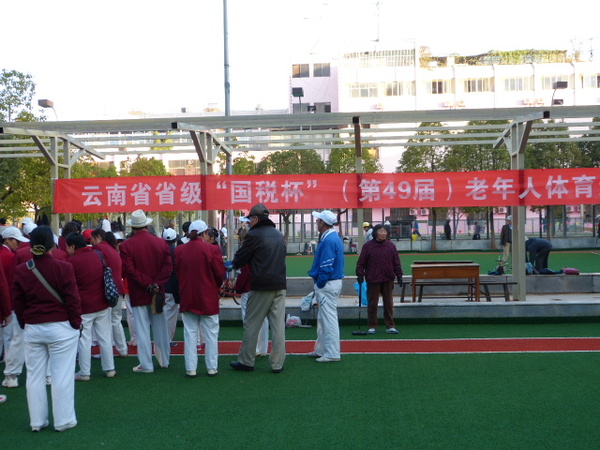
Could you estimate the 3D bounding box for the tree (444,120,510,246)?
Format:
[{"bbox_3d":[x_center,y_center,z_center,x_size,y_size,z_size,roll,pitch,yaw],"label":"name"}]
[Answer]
[{"bbox_3d":[9.421,-2.126,37.300,3.600,6.700,3.500,-1,0,5],"label":"tree"}]

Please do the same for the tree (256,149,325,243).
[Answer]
[{"bbox_3d":[-0.525,-1.382,39.300,3.700,5.800,3.600,-1,0,5],"label":"tree"}]

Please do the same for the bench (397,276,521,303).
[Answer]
[{"bbox_3d":[2.920,1.230,12.850,1.970,0.380,0.320,-1,0,4],"label":"bench"}]

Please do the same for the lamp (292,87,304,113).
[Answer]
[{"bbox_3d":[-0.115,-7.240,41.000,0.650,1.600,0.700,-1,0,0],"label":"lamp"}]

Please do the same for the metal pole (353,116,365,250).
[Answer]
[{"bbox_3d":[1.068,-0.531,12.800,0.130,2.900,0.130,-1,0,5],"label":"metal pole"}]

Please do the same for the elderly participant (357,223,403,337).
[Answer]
[{"bbox_3d":[1.126,0.757,10.000,0.620,1.530,0.350,-1,0,-3],"label":"elderly participant"}]

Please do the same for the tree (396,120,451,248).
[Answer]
[{"bbox_3d":[6.569,-2.058,37.500,3.000,6.700,3.000,-1,0,5],"label":"tree"}]

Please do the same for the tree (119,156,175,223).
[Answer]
[{"bbox_3d":[-8.476,-1.195,39.500,2.700,5.300,2.700,-1,0,5],"label":"tree"}]

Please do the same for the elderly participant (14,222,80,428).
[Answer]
[{"bbox_3d":[-1.968,0.808,5.550,0.520,1.570,0.330,-1,0,-9],"label":"elderly participant"}]

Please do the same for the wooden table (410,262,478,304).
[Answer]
[{"bbox_3d":[2.610,1.067,12.750,1.200,0.670,0.560,-1,0,4],"label":"wooden table"}]

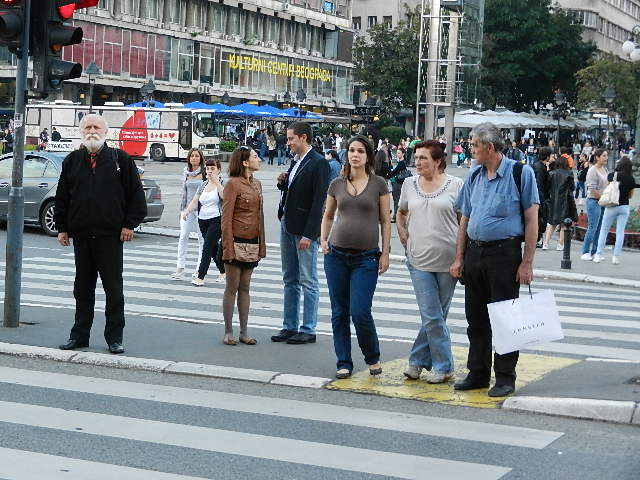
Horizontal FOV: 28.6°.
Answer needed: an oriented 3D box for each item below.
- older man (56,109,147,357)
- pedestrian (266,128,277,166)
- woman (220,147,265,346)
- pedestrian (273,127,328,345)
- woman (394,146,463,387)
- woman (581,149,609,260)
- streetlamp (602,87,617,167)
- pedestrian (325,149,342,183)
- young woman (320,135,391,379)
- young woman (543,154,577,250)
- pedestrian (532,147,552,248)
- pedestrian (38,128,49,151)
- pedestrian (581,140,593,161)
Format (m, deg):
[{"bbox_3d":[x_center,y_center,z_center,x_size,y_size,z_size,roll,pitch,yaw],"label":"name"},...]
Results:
[{"bbox_3d":[-1.659,-0.057,9.500,0.670,1.780,0.400,2,4,2],"label":"older man"},{"bbox_3d":[-2.218,-4.253,57.500,0.450,1.660,0.340,2,4,6],"label":"pedestrian"},{"bbox_3d":[-0.637,0.036,10.194,0.340,1.600,0.450,6,6,44],"label":"woman"},{"bbox_3d":[-0.160,-0.070,10.338,0.420,1.790,0.500,0,5,-28],"label":"pedestrian"},{"bbox_3d":[0.769,0.136,8.750,0.480,1.650,0.380,2,4,12],"label":"woman"},{"bbox_3d":[4.266,-0.563,19.540,0.420,1.710,0.480,6,5,38],"label":"woman"},{"bbox_3d":[10.611,-3.531,46.000,0.550,4.050,0.550,2,4,0],"label":"streetlamp"},{"bbox_3d":[0.264,-1.034,25.500,0.360,1.580,0.460,1,4,-15],"label":"pedestrian"},{"bbox_3d":[0.252,0.100,8.941,0.510,1.690,0.400,2,4,0],"label":"young woman"},{"bbox_3d":[4.255,-0.663,22.242,0.560,1.660,0.420,2,4,-3],"label":"young woman"},{"bbox_3d":[3.762,-0.732,21.400,0.360,1.720,0.460,-1,5,-30],"label":"pedestrian"},{"bbox_3d":[-16.275,-5.693,74.000,0.380,1.740,0.500,4,4,25],"label":"pedestrian"},{"bbox_3d":[12.719,-3.909,60.000,0.500,1.680,0.350,2,4,-3],"label":"pedestrian"}]

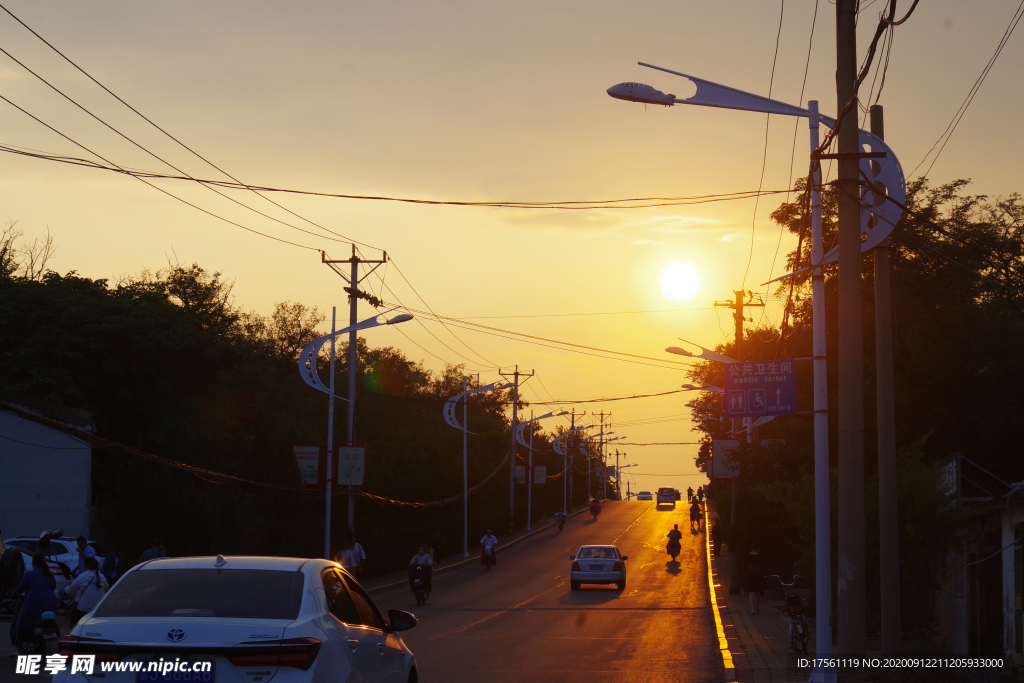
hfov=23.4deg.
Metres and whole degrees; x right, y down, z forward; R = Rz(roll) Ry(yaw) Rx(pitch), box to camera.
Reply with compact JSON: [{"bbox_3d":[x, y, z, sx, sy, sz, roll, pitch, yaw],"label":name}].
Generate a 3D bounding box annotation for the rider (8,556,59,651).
[{"bbox_3d":[-6.690,3.726,34.600,0.700,1.570,1.720,3,-6,-29],"label":"rider"}]

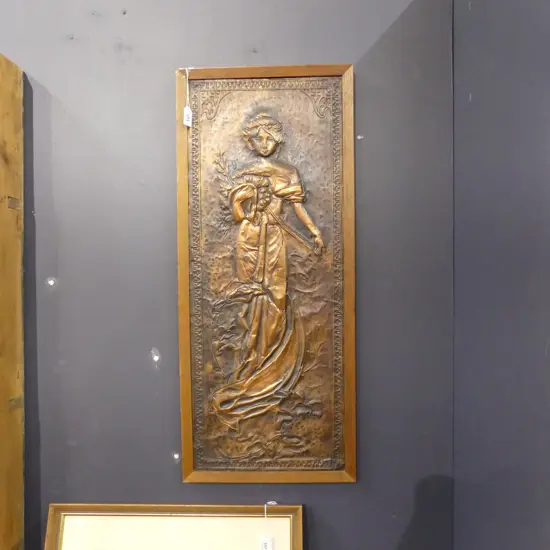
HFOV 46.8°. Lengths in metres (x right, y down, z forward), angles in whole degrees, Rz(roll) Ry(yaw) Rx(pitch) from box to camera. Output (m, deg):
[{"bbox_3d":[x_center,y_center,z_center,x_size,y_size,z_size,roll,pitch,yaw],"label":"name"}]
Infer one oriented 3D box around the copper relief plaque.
[{"bbox_3d":[-0.018,0.004,1.468,0.400,0.950,0.033,-1,2,2],"label":"copper relief plaque"}]

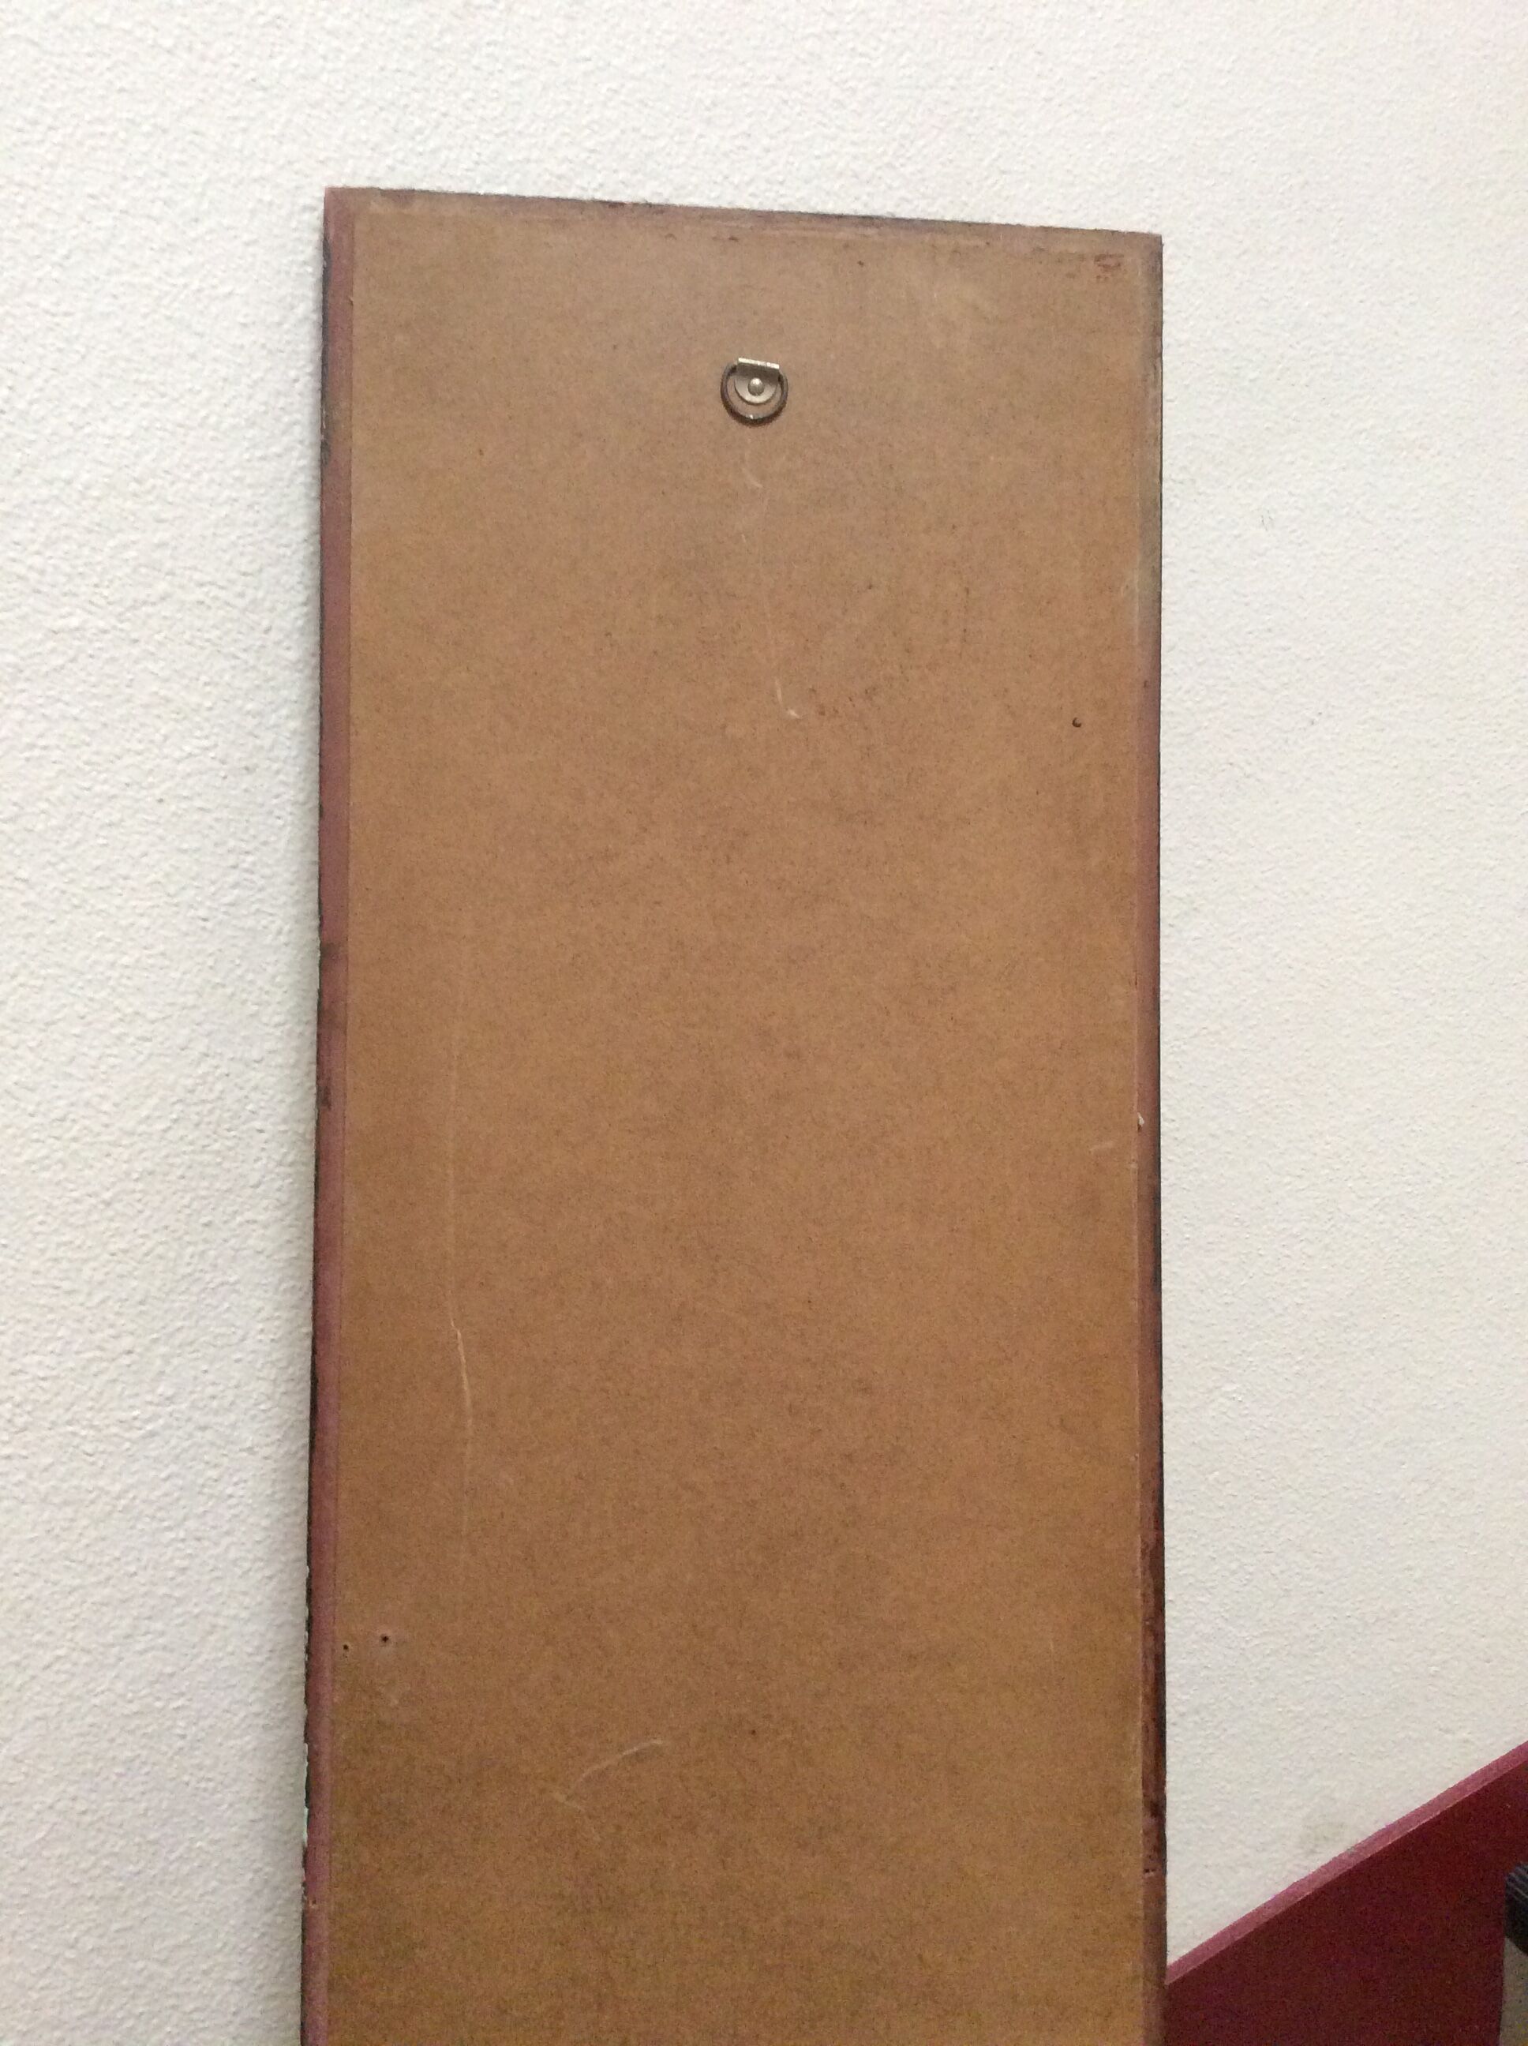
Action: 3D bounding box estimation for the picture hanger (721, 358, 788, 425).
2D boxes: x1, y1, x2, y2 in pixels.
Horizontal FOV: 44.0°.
[{"bbox_3d":[-0.004,-0.242,0.725,0.025,0.025,0.005,6,-3,-6],"label":"picture hanger"}]

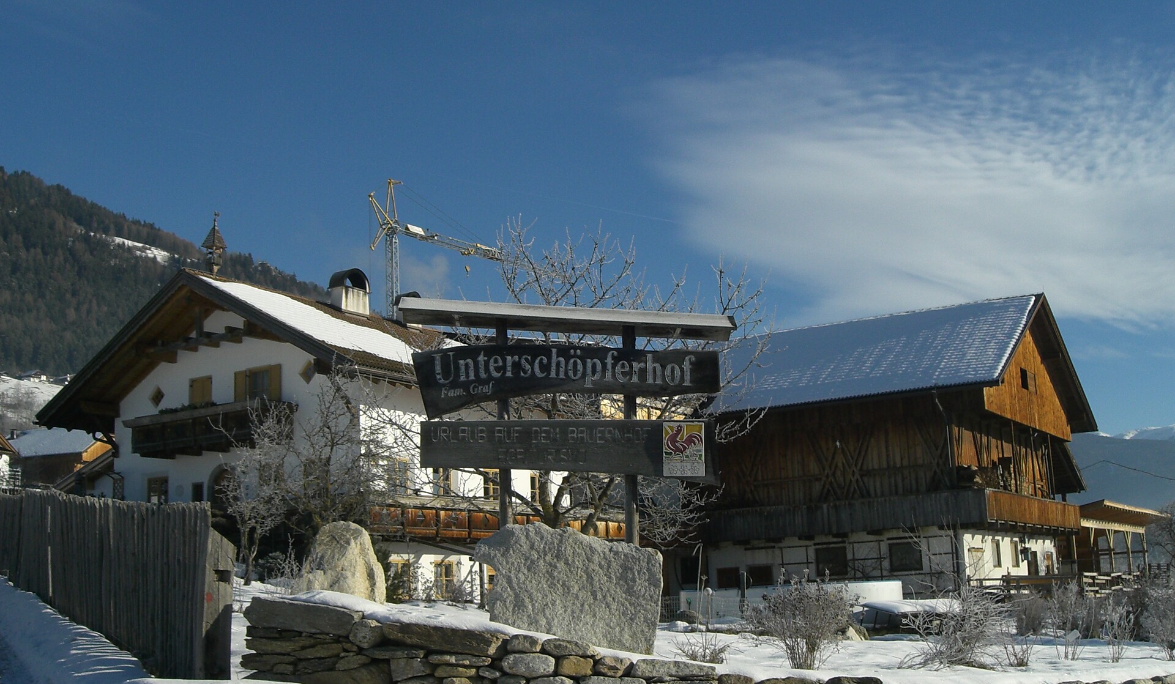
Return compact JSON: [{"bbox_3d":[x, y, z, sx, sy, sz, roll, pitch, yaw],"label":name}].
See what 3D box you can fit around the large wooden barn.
[{"bbox_3d":[13.771,5.048,56.627,13.596,12.522,18.911,-9,-13,31],"label":"large wooden barn"}]

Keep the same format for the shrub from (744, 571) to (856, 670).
[{"bbox_3d":[2.257,2.959,13.700,1.154,1.042,1.050,-4,-11,8],"label":"shrub"}]

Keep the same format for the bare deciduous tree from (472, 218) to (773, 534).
[{"bbox_3d":[0.548,1.124,20.000,4.529,6.017,4.400,-3,-11,1],"label":"bare deciduous tree"}]

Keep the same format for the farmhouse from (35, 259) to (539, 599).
[{"bbox_3d":[-8.887,3.775,44.121,13.811,10.851,12.726,-9,-13,31],"label":"farmhouse"}]

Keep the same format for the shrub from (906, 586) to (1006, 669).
[{"bbox_3d":[3.829,2.956,13.400,1.055,0.878,1.000,-5,-12,15],"label":"shrub"}]

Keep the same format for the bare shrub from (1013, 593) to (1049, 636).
[{"bbox_3d":[6.696,4.143,19.500,0.538,0.659,0.550,-6,-12,18],"label":"bare shrub"}]

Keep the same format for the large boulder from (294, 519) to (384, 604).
[{"bbox_3d":[-2.713,2.431,14.200,0.961,0.920,0.800,0,-12,-11],"label":"large boulder"}]

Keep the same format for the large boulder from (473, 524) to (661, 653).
[{"bbox_3d":[-0.193,2.355,12.300,1.741,1.222,0.800,-2,-11,-1],"label":"large boulder"}]

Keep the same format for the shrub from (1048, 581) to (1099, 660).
[{"bbox_3d":[5.356,3.067,14.200,0.539,0.860,0.500,-6,-12,19],"label":"shrub"}]

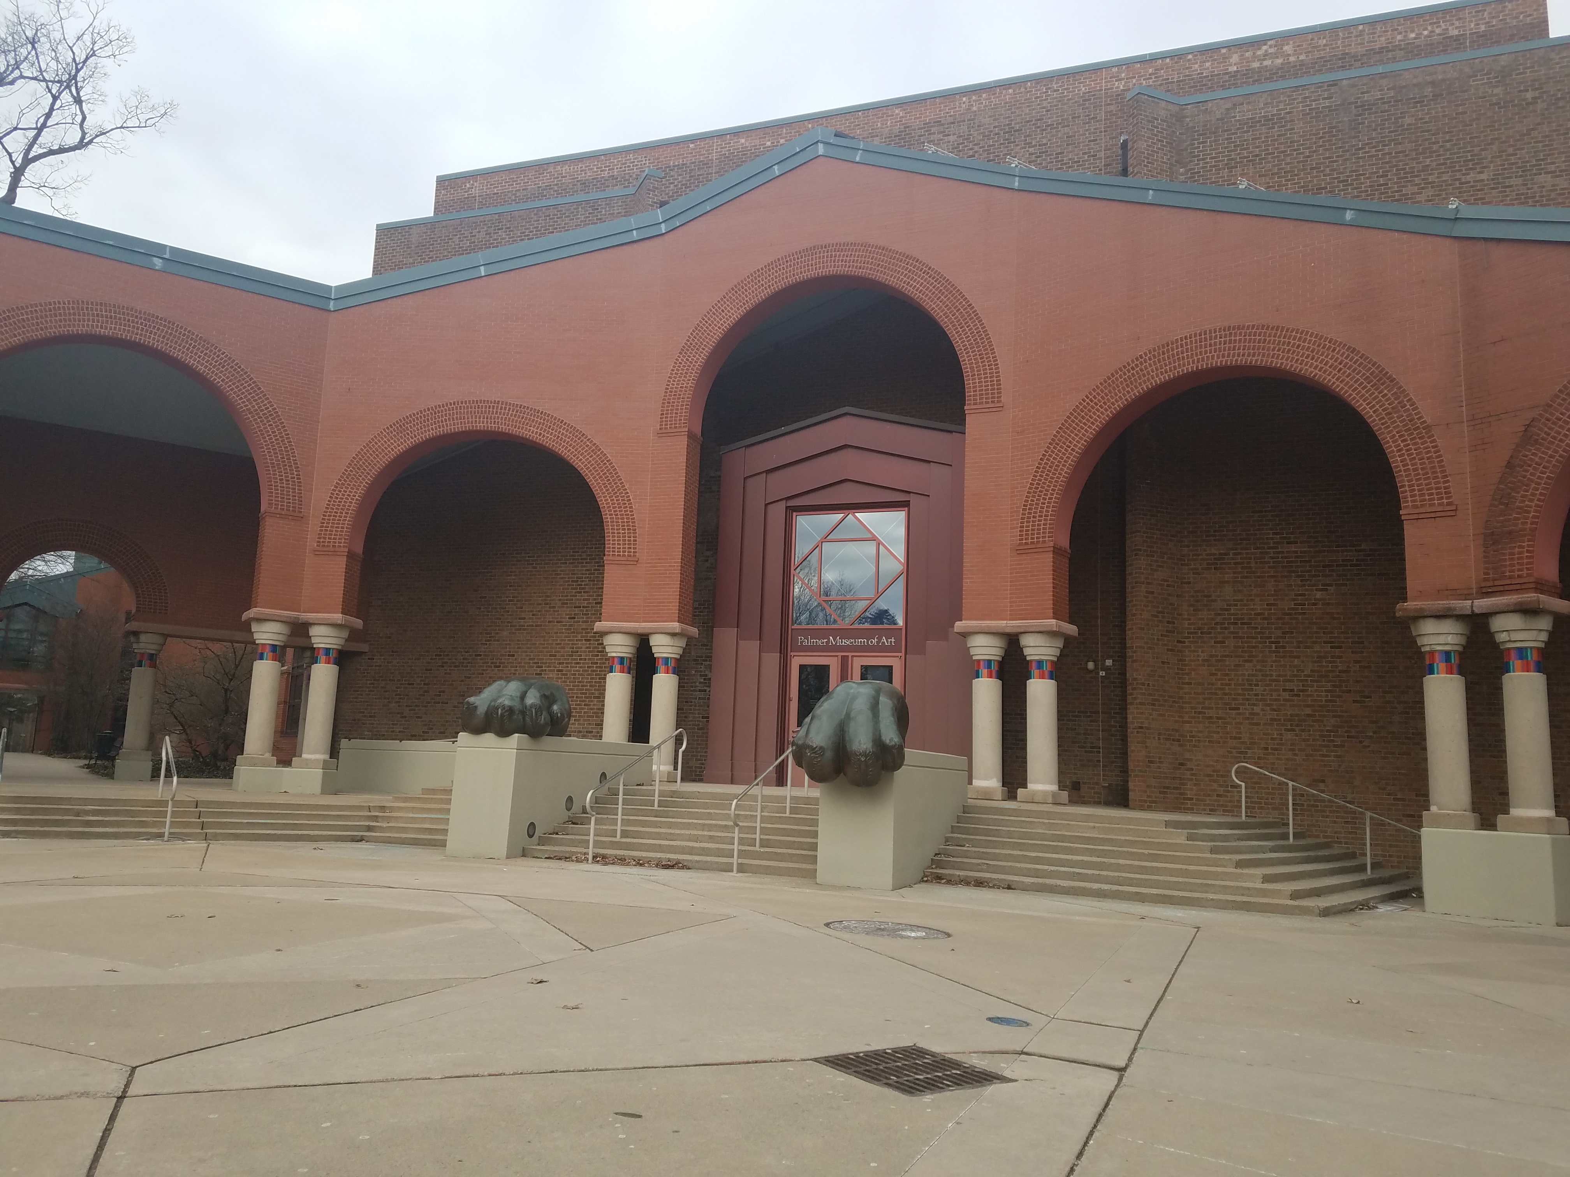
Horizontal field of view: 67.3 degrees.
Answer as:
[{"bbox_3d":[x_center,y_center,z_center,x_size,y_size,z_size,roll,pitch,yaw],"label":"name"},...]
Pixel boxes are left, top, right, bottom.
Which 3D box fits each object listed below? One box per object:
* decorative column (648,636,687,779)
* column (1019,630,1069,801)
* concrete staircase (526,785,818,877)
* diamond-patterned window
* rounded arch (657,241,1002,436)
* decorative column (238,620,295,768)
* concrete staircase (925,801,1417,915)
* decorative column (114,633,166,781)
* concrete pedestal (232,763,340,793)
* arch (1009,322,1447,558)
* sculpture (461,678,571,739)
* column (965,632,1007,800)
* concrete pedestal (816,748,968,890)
[{"bbox_3d":[-2.200,2.185,21.600,0.690,2.700,0.690,2,-8,0],"label":"decorative column"},{"bbox_3d":[4.099,2.046,18.859,0.690,2.700,0.690,-4,-10,39],"label":"column"},{"bbox_3d":[-1.162,3.325,16.259,4.350,0.970,1.950,-1,-9,22],"label":"concrete staircase"},{"bbox_3d":[1.196,-0.373,22.321,2.288,2.223,0.120,-1,-9,23],"label":"diamond-patterned window"},{"bbox_3d":[0.814,-4.540,21.532,6.570,3.380,0.600,-1,-9,23],"label":"rounded arch"},{"bbox_3d":[-9.817,1.974,22.253,0.700,2.685,0.700,4,-8,-14],"label":"decorative column"},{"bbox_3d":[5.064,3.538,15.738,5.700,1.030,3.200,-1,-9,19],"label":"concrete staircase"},{"bbox_3d":[-13.492,2.473,24.713,0.720,3.061,0.720,8,-10,-34],"label":"decorative column"},{"bbox_3d":[-9.227,3.540,21.819,1.750,0.460,0.750,3,-8,-2],"label":"concrete pedestal"},{"bbox_3d":[6.482,-2.260,17.691,6.350,3.120,0.600,-4,-11,39],"label":"arch"},{"bbox_3d":[-3.840,1.707,16.856,1.400,0.860,1.300,2,-8,5],"label":"sculpture"},{"bbox_3d":[3.339,2.107,19.375,0.700,2.685,0.700,-1,-9,23],"label":"column"},{"bbox_3d":[1.581,3.079,16.150,0.948,1.655,3.944,-1,-9,21],"label":"concrete pedestal"}]

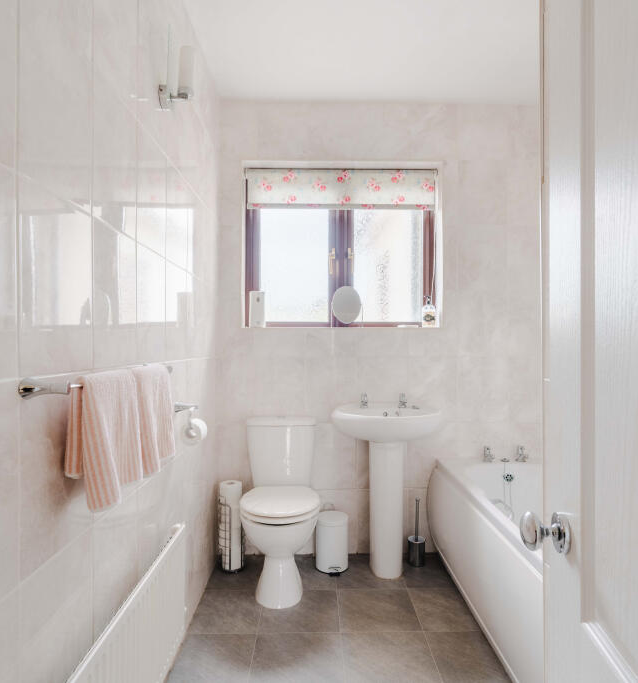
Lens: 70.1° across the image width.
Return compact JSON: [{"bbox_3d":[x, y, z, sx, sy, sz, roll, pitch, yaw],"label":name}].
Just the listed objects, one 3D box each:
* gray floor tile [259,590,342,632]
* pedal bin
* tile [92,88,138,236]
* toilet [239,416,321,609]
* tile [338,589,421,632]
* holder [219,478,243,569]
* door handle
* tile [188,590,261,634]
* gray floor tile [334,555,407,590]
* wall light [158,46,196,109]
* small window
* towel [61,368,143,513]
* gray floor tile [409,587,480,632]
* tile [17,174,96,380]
[{"bbox_3d":[-0.080,1.173,1.985,0.333,0.010,0.325,0,0,-1],"label":"gray floor tile"},{"bbox_3d":[0.061,1.026,2.338,0.168,0.250,0.188,0,0,-5],"label":"pedal bin"},{"bbox_3d":[-0.530,-0.466,1.184,0.010,0.356,0.264,0,0,0],"label":"tile"},{"bbox_3d":[-0.183,0.783,2.187,0.370,0.775,0.620,0,0,-1],"label":"toilet"},{"bbox_3d":[0.249,1.153,1.948,0.327,0.010,0.317,0,0,0],"label":"tile"},{"bbox_3d":[-0.456,0.936,2.324,0.135,0.433,0.135,0,0,-27],"label":"holder"},{"bbox_3d":[0.267,0.228,0.544,0.055,0.050,0.050,0,0,8],"label":"door handle"},{"bbox_3d":[-0.390,1.173,1.985,0.285,0.010,0.325,0,0,-1],"label":"tile"},{"bbox_3d":[0.246,1.155,2.275,0.327,0.010,0.337,0,0,0],"label":"gray floor tile"},{"bbox_3d":[-0.490,-0.913,1.573,0.115,0.226,0.075,0,0,-1],"label":"wall light"},{"bbox_3d":[0.123,-0.537,2.600,1.100,0.915,0.100,0,0,-1],"label":"small window"},{"bbox_3d":[-0.436,0.190,0.949,0.080,0.250,0.237,0,0,0],"label":"towel"},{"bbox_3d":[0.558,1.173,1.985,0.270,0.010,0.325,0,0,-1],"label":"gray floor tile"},{"bbox_3d":[-0.527,-0.111,0.918,0.010,0.356,0.264,0,0,0],"label":"tile"}]

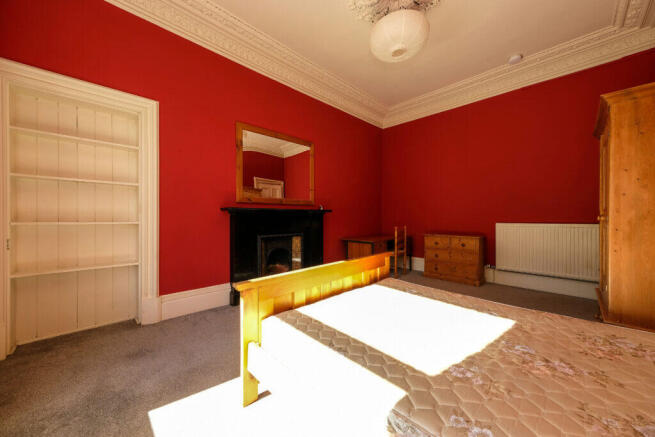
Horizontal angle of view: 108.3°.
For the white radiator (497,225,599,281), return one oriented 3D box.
[{"bbox_3d":[2.987,0.434,3.224,0.090,0.706,1.130,-1,1,-45],"label":"white radiator"}]

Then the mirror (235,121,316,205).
[{"bbox_3d":[-0.644,-0.689,3.294,1.241,0.971,0.040,-1,1,-45],"label":"mirror"}]

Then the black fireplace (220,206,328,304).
[{"bbox_3d":[-0.570,0.461,3.249,1.637,1.129,0.230,-1,1,-45],"label":"black fireplace"}]

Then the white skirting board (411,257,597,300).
[{"bbox_3d":[2.544,0.897,3.784,0.030,0.246,2.354,-1,1,-45],"label":"white skirting board"}]

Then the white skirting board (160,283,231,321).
[{"bbox_3d":[-1.407,0.903,2.588,0.663,0.262,0.030,-1,1,-45],"label":"white skirting board"}]

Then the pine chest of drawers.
[{"bbox_3d":[2.085,0.654,3.928,0.380,0.728,0.835,-1,1,-45],"label":"pine chest of drawers"}]

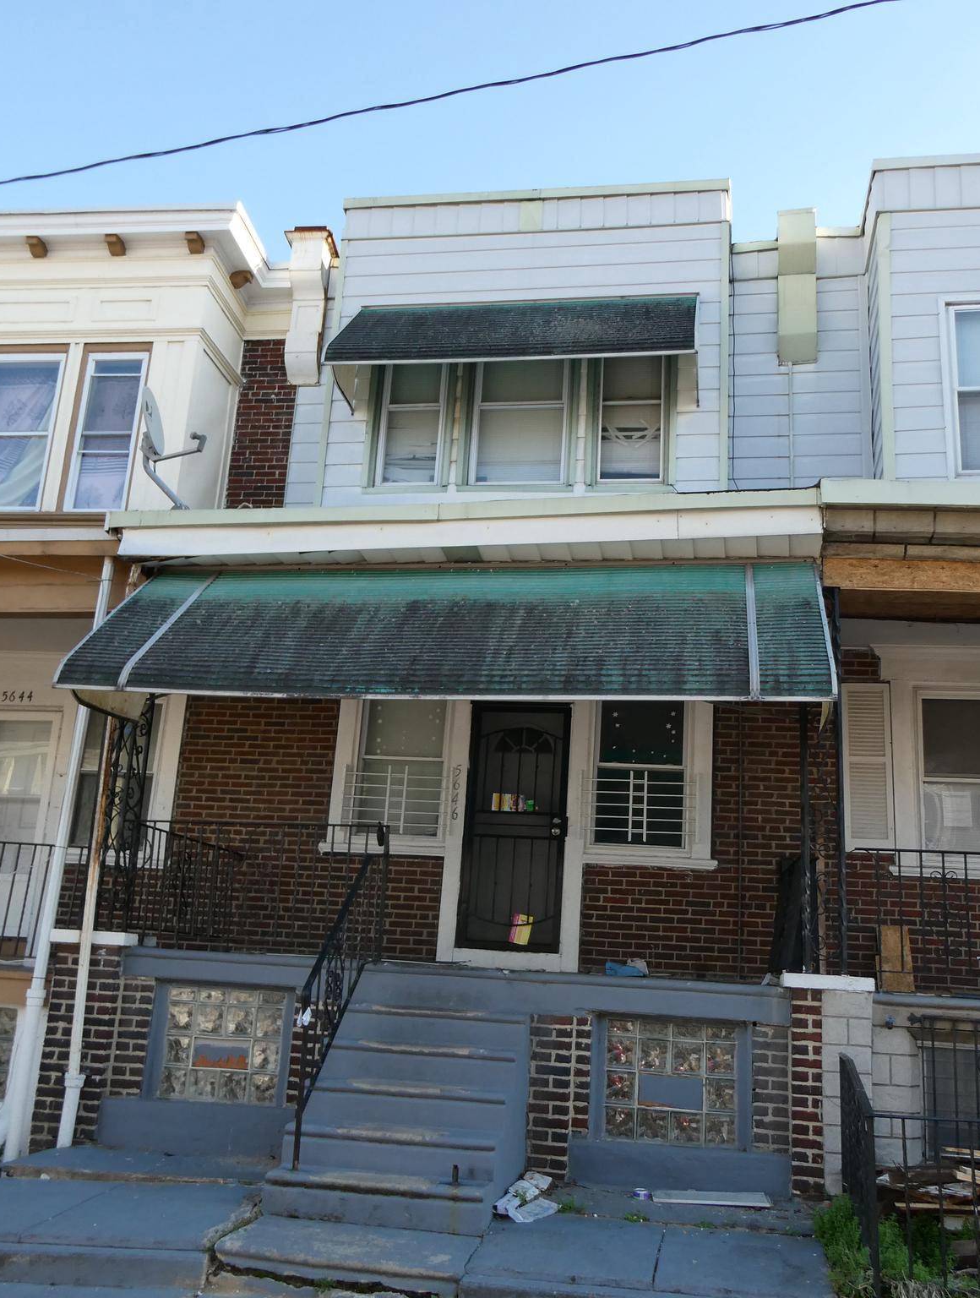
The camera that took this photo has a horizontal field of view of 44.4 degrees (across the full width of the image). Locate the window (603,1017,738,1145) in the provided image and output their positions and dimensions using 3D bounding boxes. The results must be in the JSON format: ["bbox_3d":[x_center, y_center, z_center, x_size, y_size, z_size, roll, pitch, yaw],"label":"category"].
[{"bbox_3d":[1.068,2.559,7.090,0.763,0.662,0.090,1,-16,10],"label":"window"}]

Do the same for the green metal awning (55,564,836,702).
[{"bbox_3d":[-0.258,-0.153,7.424,4.505,1.155,1.040,1,-16,10],"label":"green metal awning"}]

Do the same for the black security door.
[{"bbox_3d":[0.209,1.458,9.956,0.852,2.032,0.060,1,-16,10],"label":"black security door"}]

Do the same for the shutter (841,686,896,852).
[{"bbox_3d":[3.024,0.931,9.582,0.371,1.337,0.045,1,-16,10],"label":"shutter"}]

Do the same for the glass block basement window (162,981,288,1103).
[{"bbox_3d":[-1.685,2.502,7.580,0.778,0.663,0.090,1,-16,10],"label":"glass block basement window"}]

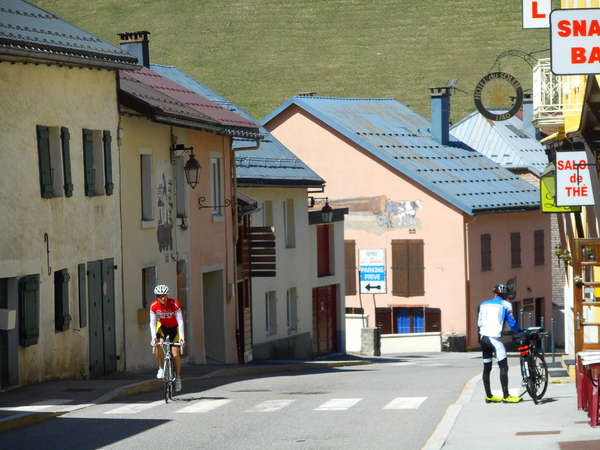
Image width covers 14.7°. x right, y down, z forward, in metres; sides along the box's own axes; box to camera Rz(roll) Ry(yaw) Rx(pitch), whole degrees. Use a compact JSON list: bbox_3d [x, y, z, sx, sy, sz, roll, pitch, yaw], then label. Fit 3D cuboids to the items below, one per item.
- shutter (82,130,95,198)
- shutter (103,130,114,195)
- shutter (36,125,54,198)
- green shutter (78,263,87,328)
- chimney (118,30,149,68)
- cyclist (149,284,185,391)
[{"bbox_3d":[-4.028,-1.184,44.229,0.070,1.280,0.520,-2,1,10],"label":"shutter"},{"bbox_3d":[-3.656,-1.183,44.300,0.050,1.250,0.460,-1,1,14],"label":"shutter"},{"bbox_3d":[-4.510,-1.112,41.000,0.050,1.270,0.480,-1,1,14],"label":"shutter"},{"bbox_3d":[-4.012,1.311,42.900,0.050,1.170,0.430,-1,1,14],"label":"green shutter"},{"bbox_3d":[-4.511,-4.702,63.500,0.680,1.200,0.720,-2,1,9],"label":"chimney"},{"bbox_3d":[-1.931,1.635,33.600,0.520,1.530,0.900,-2,1,-1],"label":"cyclist"}]

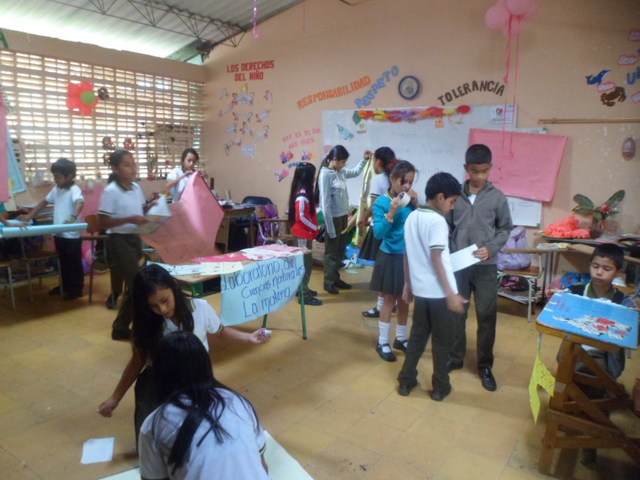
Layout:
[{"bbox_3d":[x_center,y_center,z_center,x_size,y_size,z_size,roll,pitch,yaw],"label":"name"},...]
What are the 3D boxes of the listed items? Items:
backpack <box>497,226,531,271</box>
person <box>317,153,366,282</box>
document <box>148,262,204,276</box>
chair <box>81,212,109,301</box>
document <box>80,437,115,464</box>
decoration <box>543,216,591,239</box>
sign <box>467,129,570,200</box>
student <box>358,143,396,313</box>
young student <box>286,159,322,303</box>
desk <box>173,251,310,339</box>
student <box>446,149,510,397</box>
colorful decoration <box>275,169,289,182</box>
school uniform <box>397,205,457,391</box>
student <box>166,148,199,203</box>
[{"bbox_3d":[1.753,0.062,4.353,0.330,0.380,0.260,4,11,15],"label":"backpack"},{"bbox_3d":[0.246,-0.211,4.909,0.480,1.470,0.430,9,13,37],"label":"person"},{"bbox_3d":[-0.897,0.183,3.050,0.340,0.012,0.240,-2,11,-11],"label":"document"},{"bbox_3d":[-2.068,0.146,4.572,0.540,0.830,0.480,1,11,0],"label":"chair"},{"bbox_3d":[-1.076,1.014,2.328,0.135,0.010,0.200,-2,11,-17],"label":"document"},{"bbox_3d":[2.226,-0.099,4.341,0.380,0.165,0.310,8,13,34],"label":"decoration"},{"bbox_3d":[1.916,-0.761,4.845,0.922,0.631,0.020,15,17,32],"label":"sign"},{"bbox_3d":[0.566,-0.079,4.323,0.380,1.480,0.400,6,12,29],"label":"student"},{"bbox_3d":[-0.153,-0.073,4.664,0.320,1.332,0.360,-4,11,-22],"label":"young student"},{"bbox_3d":[-0.605,0.478,3.424,0.480,0.690,1.139,8,13,37],"label":"desk"},{"bbox_3d":[1.008,0.163,3.039,0.450,1.510,0.340,4,11,15],"label":"student"},{"bbox_3d":[-0.523,-0.872,6.527,0.230,0.180,0.020,8,13,34],"label":"colorful decoration"},{"bbox_3d":[0.624,0.353,2.839,0.280,1.108,0.380,-9,14,-41],"label":"school uniform"},{"bbox_3d":[-1.608,-0.343,5.617,0.420,1.420,0.360,-4,12,-25],"label":"student"}]

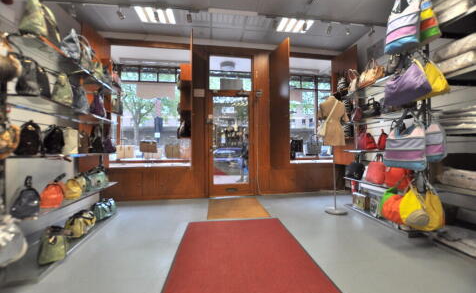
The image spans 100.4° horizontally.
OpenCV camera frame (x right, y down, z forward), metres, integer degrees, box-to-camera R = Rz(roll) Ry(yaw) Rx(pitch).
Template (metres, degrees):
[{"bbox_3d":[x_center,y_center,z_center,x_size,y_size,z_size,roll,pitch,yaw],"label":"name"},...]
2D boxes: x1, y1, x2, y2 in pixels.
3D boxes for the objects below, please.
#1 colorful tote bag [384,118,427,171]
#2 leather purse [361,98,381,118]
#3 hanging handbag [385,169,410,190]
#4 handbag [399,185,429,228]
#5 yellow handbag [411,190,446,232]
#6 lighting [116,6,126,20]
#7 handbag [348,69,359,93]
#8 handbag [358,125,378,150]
[{"bbox_3d":[1.646,-0.016,1.957,0.360,0.500,0.130,-1,-1,45],"label":"colorful tote bag"},{"bbox_3d":[1.783,-0.506,2.677,0.130,0.230,0.240,0,-1,-18],"label":"leather purse"},{"bbox_3d":[1.772,0.348,2.210,0.140,0.270,0.260,1,-1,-30],"label":"hanging handbag"},{"bbox_3d":[1.744,0.582,1.976,0.140,0.400,0.280,1,-1,-41],"label":"handbag"},{"bbox_3d":[1.961,0.648,2.058,0.140,0.380,0.290,1,-1,-41],"label":"yellow handbag"},{"bbox_3d":[-1.385,-1.577,2.358,0.110,0.150,0.080,-1,-1,37],"label":"lighting"},{"bbox_3d":[1.835,-1.044,3.159,0.120,0.330,0.200,0,-1,-18],"label":"handbag"},{"bbox_3d":[1.808,-0.117,2.753,0.130,0.320,0.230,0,-1,-27],"label":"handbag"}]

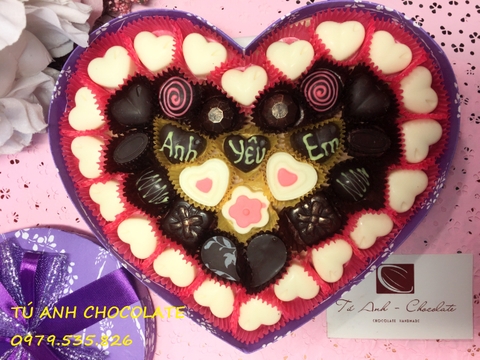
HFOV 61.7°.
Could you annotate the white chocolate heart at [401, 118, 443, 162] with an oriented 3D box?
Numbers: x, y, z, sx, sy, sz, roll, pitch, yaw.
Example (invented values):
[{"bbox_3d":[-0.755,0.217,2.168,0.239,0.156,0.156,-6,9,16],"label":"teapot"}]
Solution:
[{"bbox_3d":[0.104,-0.024,0.238,0.025,0.014,0.028,33,89,1],"label":"white chocolate heart"}]

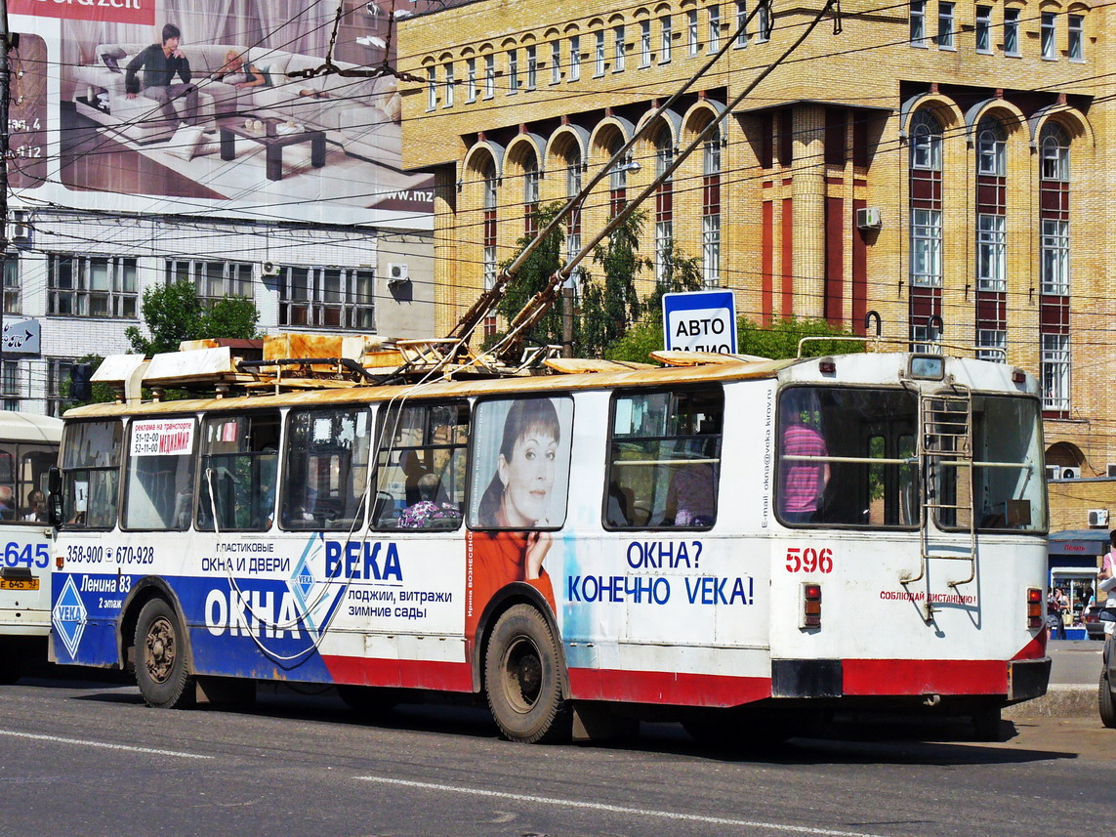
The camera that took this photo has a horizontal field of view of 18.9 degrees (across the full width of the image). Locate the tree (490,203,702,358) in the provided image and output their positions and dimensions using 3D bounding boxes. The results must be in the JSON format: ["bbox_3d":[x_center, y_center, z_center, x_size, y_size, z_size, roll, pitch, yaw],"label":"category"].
[{"bbox_3d":[1.054,-0.569,94.807,5.694,11.043,5.409,0,-2,0],"label":"tree"}]

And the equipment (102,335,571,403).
[{"bbox_3d":[-1.895,-0.497,31.044,1.800,0.570,6.750,2,-2,-36],"label":"equipment"}]

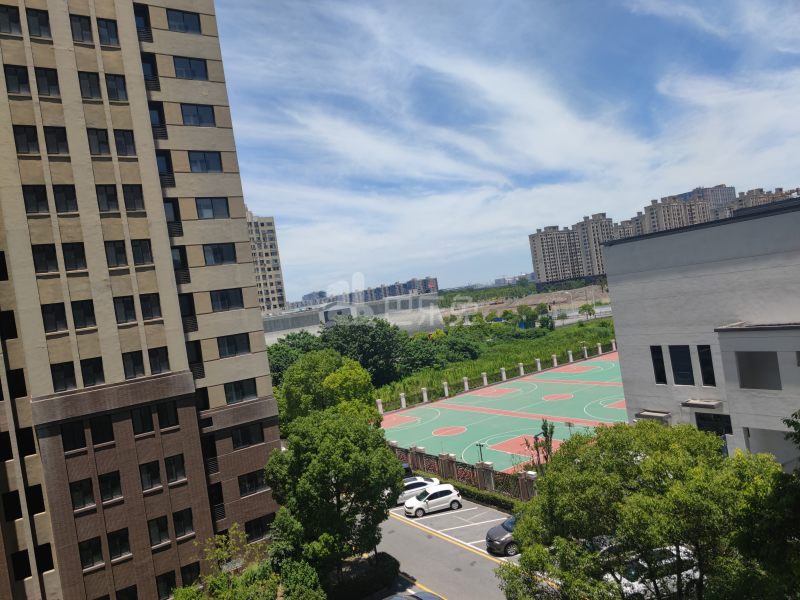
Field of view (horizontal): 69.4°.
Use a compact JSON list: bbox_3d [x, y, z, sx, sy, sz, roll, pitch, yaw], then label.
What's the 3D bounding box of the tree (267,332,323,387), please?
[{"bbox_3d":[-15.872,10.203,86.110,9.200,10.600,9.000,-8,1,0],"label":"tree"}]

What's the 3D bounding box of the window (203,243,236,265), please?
[{"bbox_3d":[-11.467,-2.924,36.901,2.029,1.345,0.150,-9,1,-35],"label":"window"}]

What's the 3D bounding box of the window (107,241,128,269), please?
[{"bbox_3d":[-14.841,-2.421,30.272,0.929,1.365,0.140,-9,1,-35],"label":"window"}]

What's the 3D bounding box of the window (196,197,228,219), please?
[{"bbox_3d":[-11.646,-5.705,35.990,1.947,1.292,0.150,-9,1,-35],"label":"window"}]

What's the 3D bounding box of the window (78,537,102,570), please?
[{"bbox_3d":[-15.284,12.593,28.671,0.955,1.372,0.140,-9,1,-35],"label":"window"}]

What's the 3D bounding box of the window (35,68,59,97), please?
[{"bbox_3d":[-17.409,-10.790,28.559,0.950,1.380,0.200,-9,0,-35],"label":"window"}]

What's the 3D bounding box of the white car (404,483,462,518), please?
[{"bbox_3d":[2.206,13.520,39.270,3.980,1.470,1.690,-9,0,-12],"label":"white car"}]

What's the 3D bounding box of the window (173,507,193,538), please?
[{"bbox_3d":[-11.645,12.017,31.213,0.944,1.372,0.140,-9,1,-35],"label":"window"}]

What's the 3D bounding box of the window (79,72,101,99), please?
[{"bbox_3d":[-16.314,-11.286,30.461,0.948,1.366,0.150,-9,1,-35],"label":"window"}]

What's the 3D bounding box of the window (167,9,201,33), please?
[{"bbox_3d":[-13.649,-17.611,36.710,2.029,1.345,0.150,-9,1,-35],"label":"window"}]

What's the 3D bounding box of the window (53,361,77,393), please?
[{"bbox_3d":[-16.416,3.788,28.252,0.947,1.344,0.150,-9,1,-35],"label":"window"}]

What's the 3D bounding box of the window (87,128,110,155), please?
[{"bbox_3d":[-15.703,-8.251,30.130,0.949,1.379,0.150,-9,1,-35],"label":"window"}]

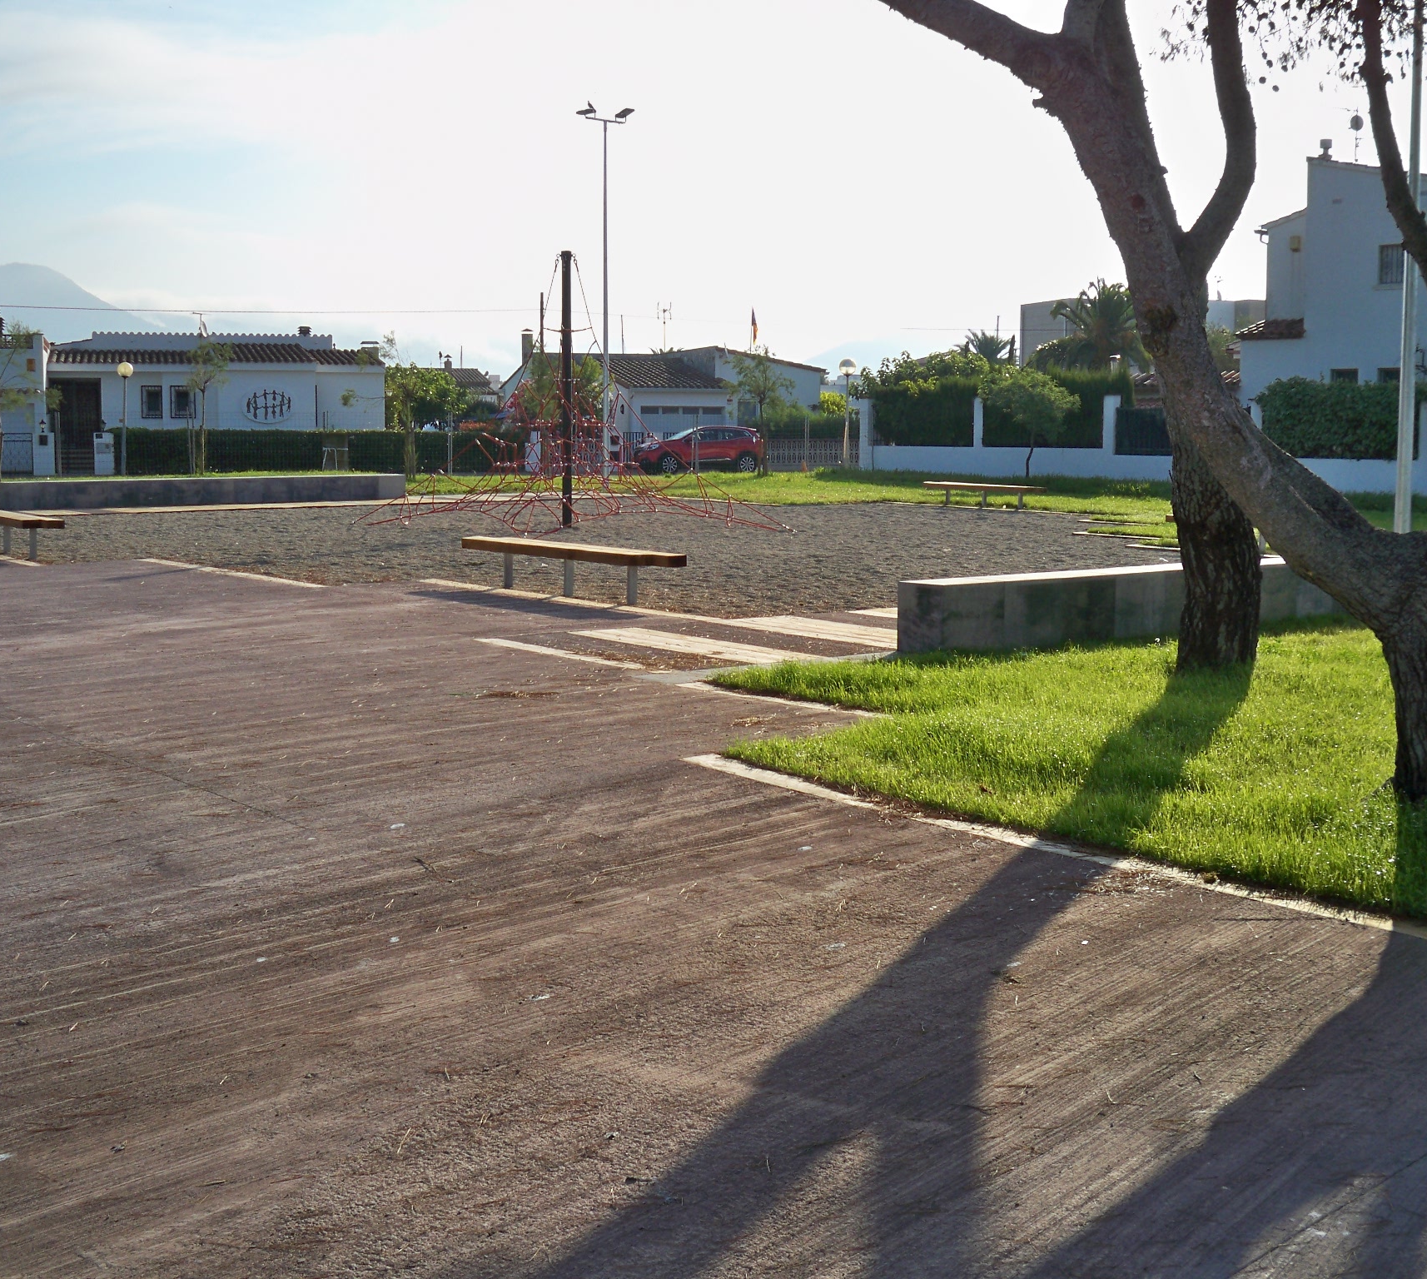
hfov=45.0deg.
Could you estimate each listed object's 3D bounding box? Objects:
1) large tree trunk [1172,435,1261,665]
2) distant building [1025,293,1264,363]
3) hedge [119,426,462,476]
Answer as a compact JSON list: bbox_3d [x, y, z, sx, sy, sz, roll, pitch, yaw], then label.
[{"bbox_3d":[3.138,-0.553,10.759,0.520,1.450,0.500,2,7,16],"label":"large tree trunk"},{"bbox_3d":[23.700,-14.452,95.954,11.000,8.400,7.000,-2,7,-18],"label":"distant building"},{"bbox_3d":[-13.097,-5.772,53.199,10.100,1.420,0.900,-1,7,-14],"label":"hedge"}]

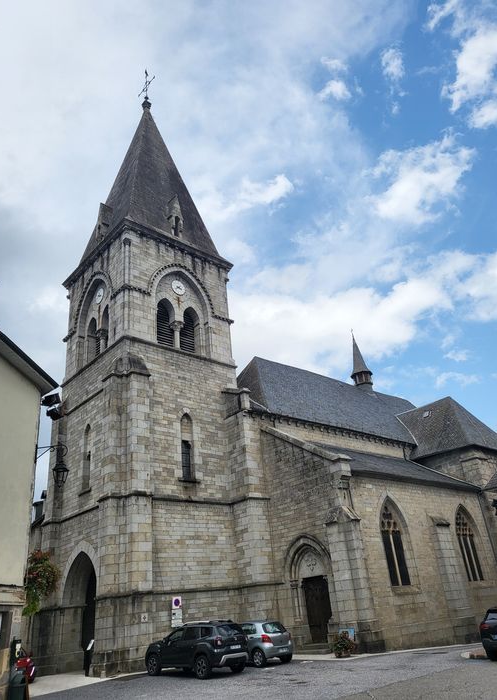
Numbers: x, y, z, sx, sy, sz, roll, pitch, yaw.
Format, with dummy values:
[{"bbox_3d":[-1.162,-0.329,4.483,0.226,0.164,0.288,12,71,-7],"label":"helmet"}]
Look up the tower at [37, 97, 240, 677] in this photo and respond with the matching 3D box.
[{"bbox_3d":[-6.716,-3.035,34.583,8.900,40.600,9.200,17,-33,-39],"label":"tower"}]

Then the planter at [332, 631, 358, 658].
[{"bbox_3d":[3.691,11.437,20.498,0.920,0.950,0.920,17,-33,-39],"label":"planter"}]

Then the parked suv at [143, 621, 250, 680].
[{"bbox_3d":[-1.930,10.880,19.200,4.340,1.680,1.850,-27,-32,37],"label":"parked suv"}]

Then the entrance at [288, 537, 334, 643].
[{"bbox_3d":[3.030,11.313,25.031,0.800,4.750,3.100,17,-33,-39],"label":"entrance"}]

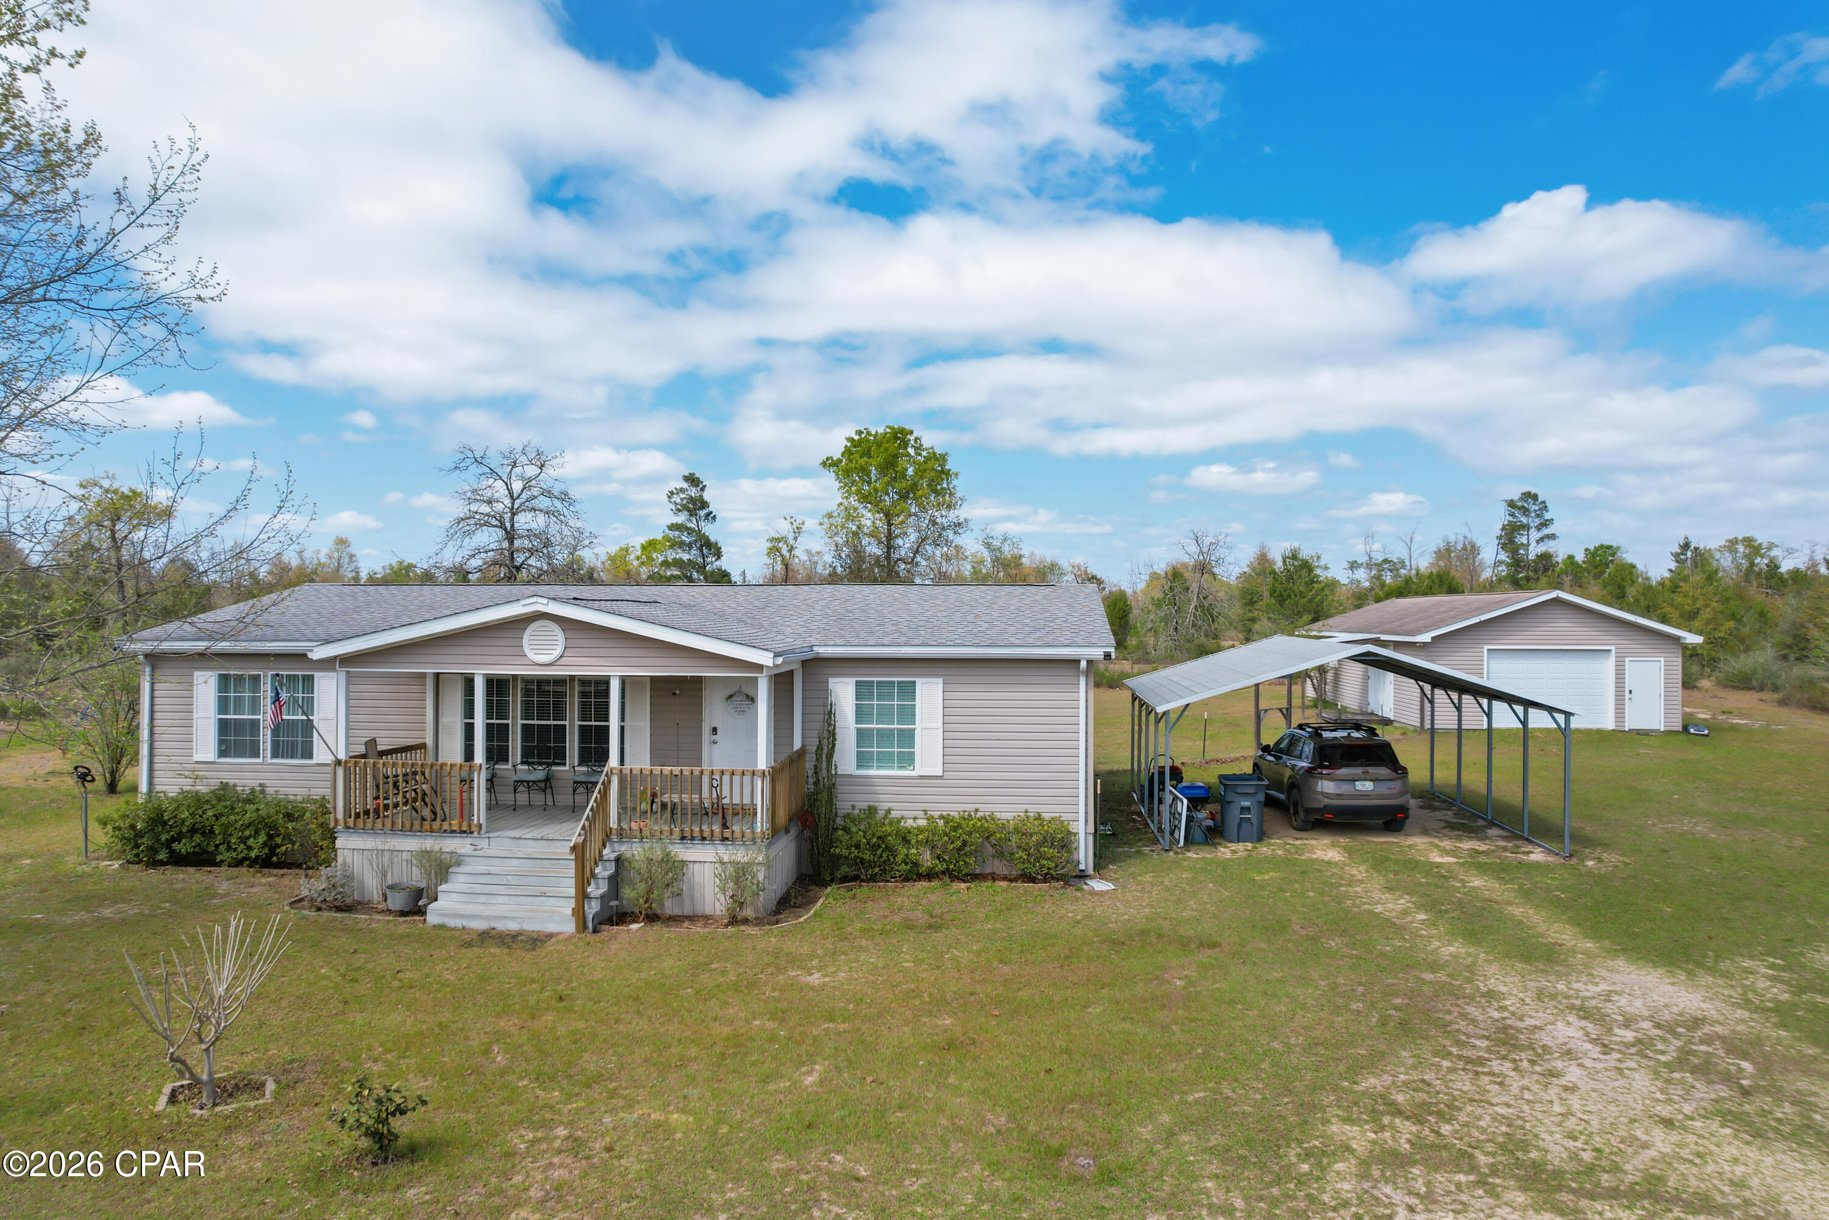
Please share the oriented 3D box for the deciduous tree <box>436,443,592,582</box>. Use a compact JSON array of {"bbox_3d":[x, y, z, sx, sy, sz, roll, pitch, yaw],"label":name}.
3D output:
[{"bbox_3d":[-16.476,-1.612,45.998,6.410,10.541,6.410,0,0,0],"label":"deciduous tree"}]

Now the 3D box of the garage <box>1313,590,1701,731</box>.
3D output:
[{"bbox_3d":[19.631,1.551,39.917,8.271,4.176,12.991,0,0,4],"label":"garage"}]

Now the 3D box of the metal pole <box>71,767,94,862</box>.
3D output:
[{"bbox_3d":[-12.354,2.994,16.603,0.330,1.420,0.300,0,0,0],"label":"metal pole"}]

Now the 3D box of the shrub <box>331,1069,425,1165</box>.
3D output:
[{"bbox_3d":[-3.669,3.465,7.653,0.660,0.640,0.600,0,0,0],"label":"shrub"}]

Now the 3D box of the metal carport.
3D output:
[{"bbox_3d":[7.204,2.136,20.012,6.246,3.201,5.766,0,0,5],"label":"metal carport"}]

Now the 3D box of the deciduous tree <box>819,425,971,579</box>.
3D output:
[{"bbox_3d":[-0.914,-2.000,46.998,6.189,11.385,6.189,0,0,0],"label":"deciduous tree"}]

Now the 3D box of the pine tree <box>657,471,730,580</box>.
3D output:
[{"bbox_3d":[-9.688,-1.172,48.999,3.257,9.686,3.095,0,0,0],"label":"pine tree"}]

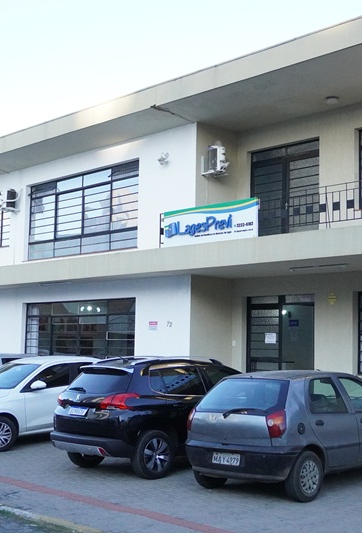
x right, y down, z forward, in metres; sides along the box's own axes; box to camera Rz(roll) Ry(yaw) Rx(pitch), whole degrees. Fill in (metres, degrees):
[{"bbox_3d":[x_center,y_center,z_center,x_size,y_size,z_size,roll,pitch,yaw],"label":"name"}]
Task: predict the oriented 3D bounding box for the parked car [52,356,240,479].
[{"bbox_3d":[0.113,2.156,12.398,4.160,1.570,1.770,4,-6,-41],"label":"parked car"}]

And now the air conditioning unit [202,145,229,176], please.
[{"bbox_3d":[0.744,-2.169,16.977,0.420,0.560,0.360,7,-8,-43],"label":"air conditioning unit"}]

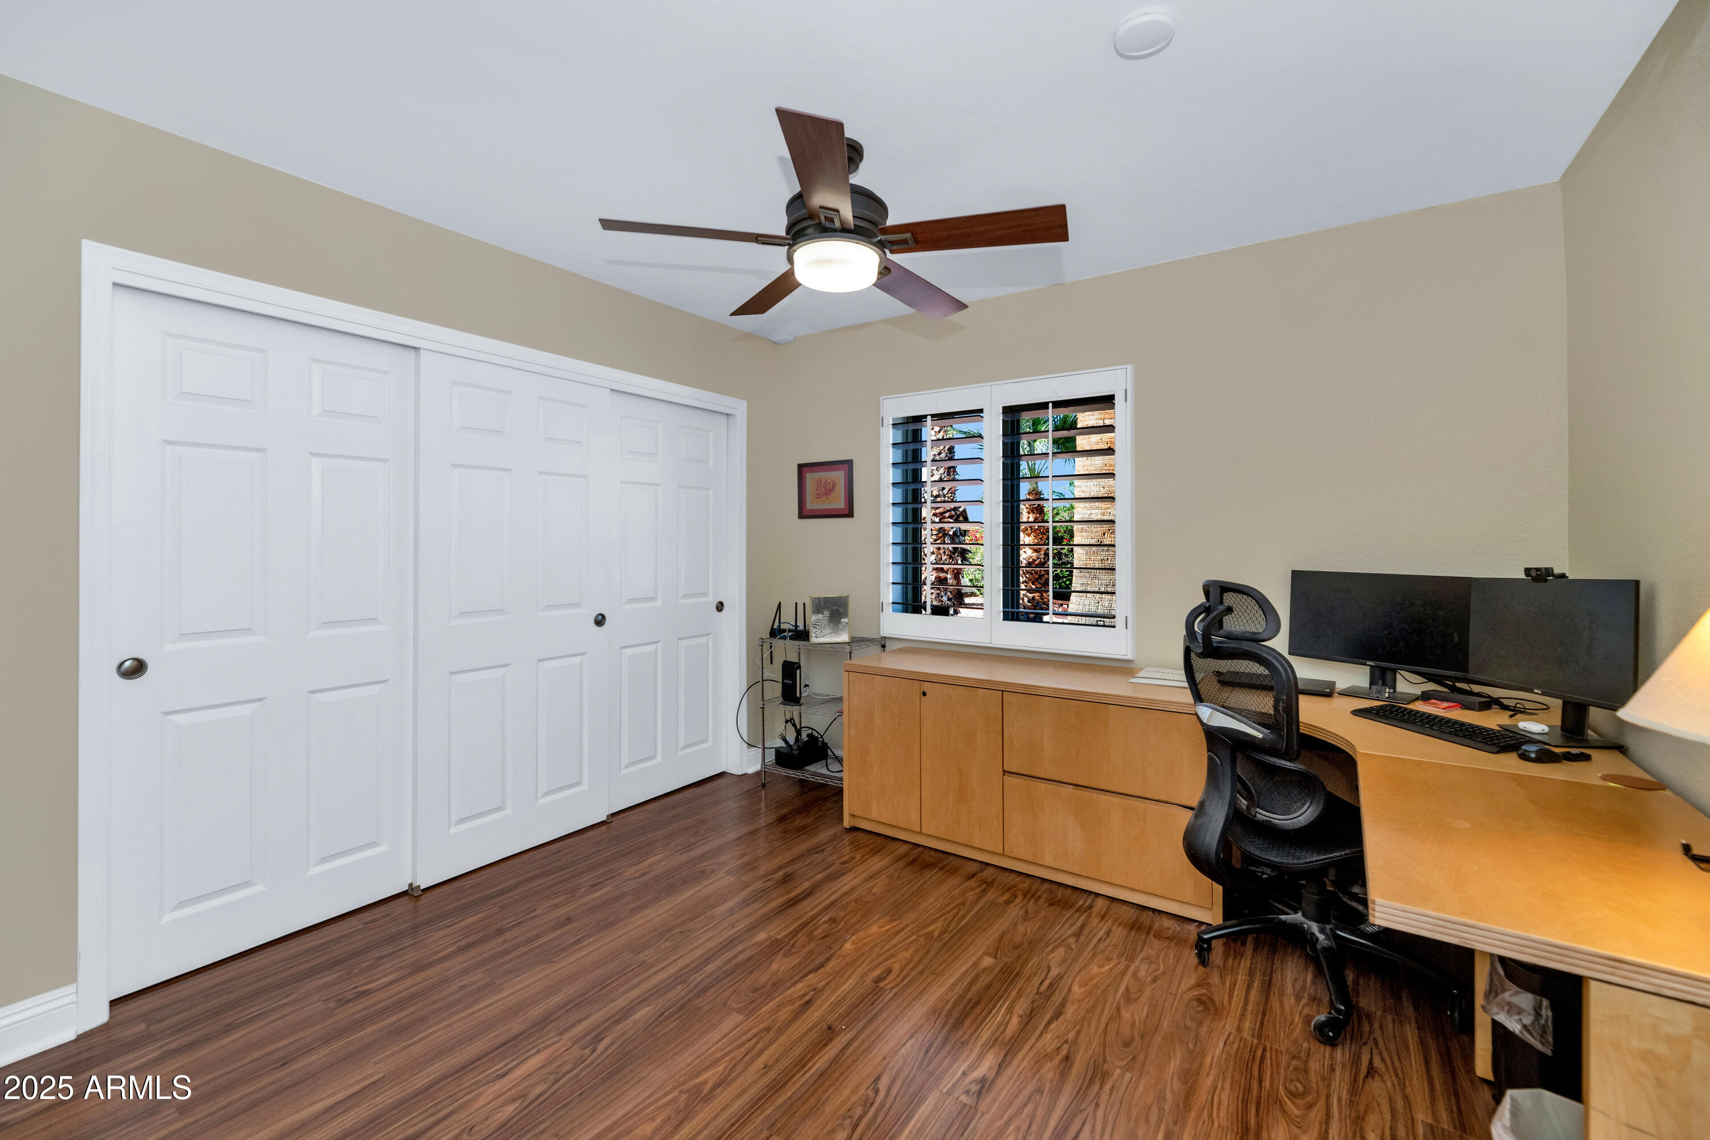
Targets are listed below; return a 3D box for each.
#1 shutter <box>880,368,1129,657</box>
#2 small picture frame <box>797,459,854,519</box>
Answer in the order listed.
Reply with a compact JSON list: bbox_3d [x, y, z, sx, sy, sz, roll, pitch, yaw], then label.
[{"bbox_3d":[0.649,-0.250,3.129,1.225,1.240,0.080,1,2,33],"label":"shutter"},{"bbox_3d":[-0.169,-0.438,3.650,0.360,0.310,0.025,1,2,33],"label":"small picture frame"}]

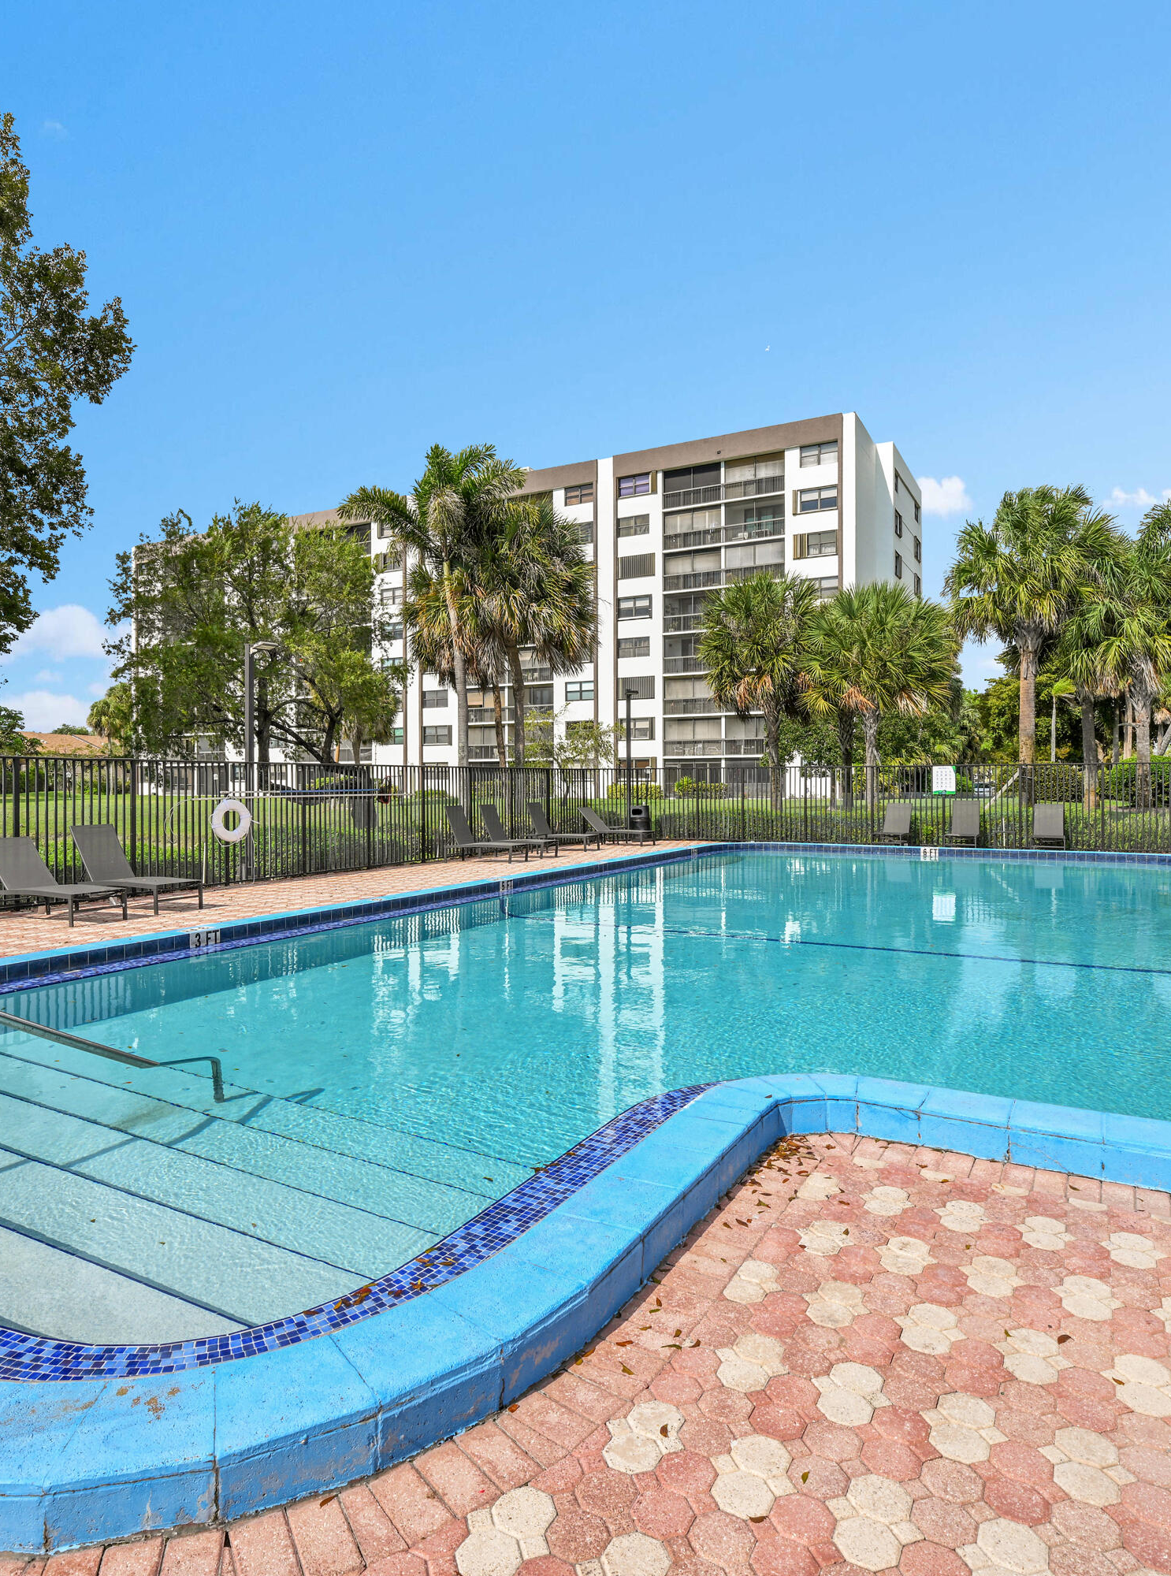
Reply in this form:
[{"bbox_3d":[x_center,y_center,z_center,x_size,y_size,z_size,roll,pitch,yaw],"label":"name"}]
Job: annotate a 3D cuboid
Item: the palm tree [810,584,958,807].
[{"bbox_3d":[9.410,-2.644,29.000,4.450,7.535,4.300,0,0,18],"label":"palm tree"}]

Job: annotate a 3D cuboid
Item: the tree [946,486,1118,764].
[{"bbox_3d":[12.700,-3.730,26.000,4.800,9.600,4.800,0,0,30],"label":"tree"}]

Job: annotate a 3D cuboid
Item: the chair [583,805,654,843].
[{"bbox_3d":[0.670,0.905,21.860,1.850,0.880,0.660,0,0,29],"label":"chair"}]

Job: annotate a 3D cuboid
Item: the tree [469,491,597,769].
[{"bbox_3d":[-1.900,-4.770,33.000,4.500,11.600,4.500,0,0,0],"label":"tree"}]

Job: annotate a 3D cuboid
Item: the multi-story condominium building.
[{"bbox_3d":[-7.400,-10.630,75.800,63.500,22.800,17.500,0,0,28],"label":"multi-story condominium building"}]

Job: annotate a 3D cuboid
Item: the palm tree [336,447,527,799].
[{"bbox_3d":[-4.419,-4.337,26.500,5.200,11.139,4.900,0,0,-9],"label":"palm tree"}]

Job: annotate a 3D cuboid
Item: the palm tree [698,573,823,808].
[{"bbox_3d":[6.300,-3.320,33.000,4.400,8.700,4.400,0,0,30],"label":"palm tree"}]

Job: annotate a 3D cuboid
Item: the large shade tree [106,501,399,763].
[{"bbox_3d":[-8.885,-3.188,24.500,7.300,8.889,7.000,0,0,-20],"label":"large shade tree"}]

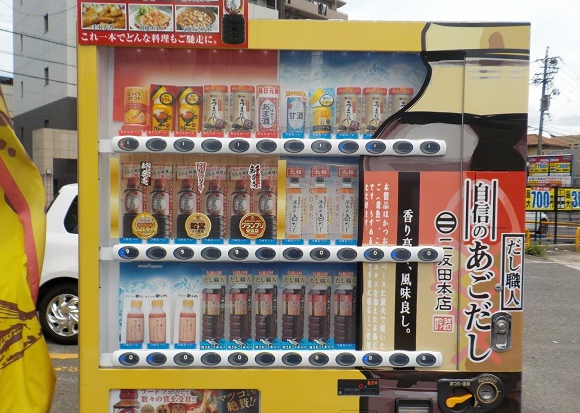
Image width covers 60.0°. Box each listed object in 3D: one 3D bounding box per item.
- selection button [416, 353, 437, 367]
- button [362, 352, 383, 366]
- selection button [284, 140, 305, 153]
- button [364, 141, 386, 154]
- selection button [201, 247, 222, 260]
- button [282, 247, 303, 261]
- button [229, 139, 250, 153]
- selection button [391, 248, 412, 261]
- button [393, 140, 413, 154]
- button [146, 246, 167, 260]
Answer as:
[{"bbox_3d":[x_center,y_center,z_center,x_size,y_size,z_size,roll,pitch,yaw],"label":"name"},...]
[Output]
[{"bbox_3d":[0.356,0.402,1.319,0.054,0.034,0.014,0,2,-1],"label":"selection button"},{"bbox_3d":[0.221,0.412,1.348,0.054,0.034,0.018,1,2,-1],"label":"button"},{"bbox_3d":[0.010,-0.153,1.288,0.054,0.035,0.015,0,2,-1],"label":"selection button"},{"bbox_3d":[0.220,-0.151,1.293,0.054,0.035,0.015,0,2,-1],"label":"button"},{"bbox_3d":[-0.208,0.125,1.328,0.054,0.034,0.018,1,2,-1],"label":"selection button"},{"bbox_3d":[0.007,0.122,1.300,0.054,0.035,0.015,0,2,-1],"label":"button"},{"bbox_3d":[-0.130,-0.154,1.286,0.054,0.035,0.015,0,2,-1],"label":"button"},{"bbox_3d":[0.295,0.129,1.338,0.054,0.034,0.018,1,2,-1],"label":"selection button"},{"bbox_3d":[0.291,-0.151,1.296,0.054,0.034,0.014,0,2,-1],"label":"button"},{"bbox_3d":[-0.343,0.119,1.292,0.054,0.035,0.015,0,2,-1],"label":"button"}]

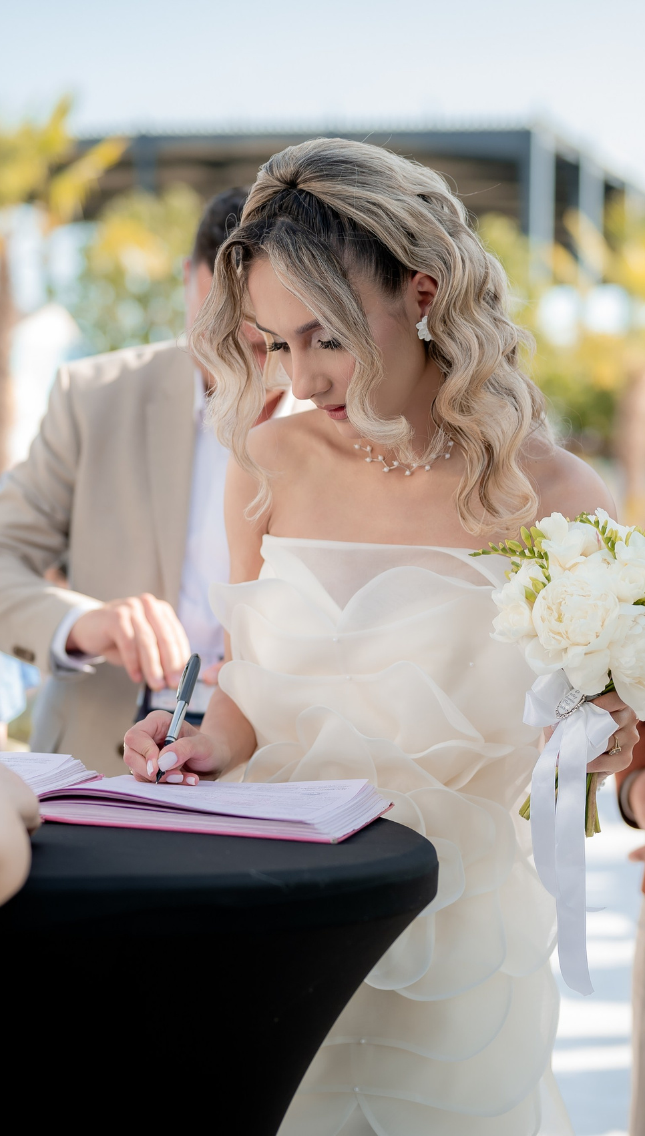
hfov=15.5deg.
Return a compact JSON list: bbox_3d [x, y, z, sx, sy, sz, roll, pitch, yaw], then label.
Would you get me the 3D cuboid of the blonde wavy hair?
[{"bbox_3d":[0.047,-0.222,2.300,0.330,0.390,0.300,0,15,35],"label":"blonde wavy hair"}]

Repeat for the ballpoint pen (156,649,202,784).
[{"bbox_3d":[-0.135,0.139,2.230,0.013,0.138,0.013,27,-28,-20],"label":"ballpoint pen"}]

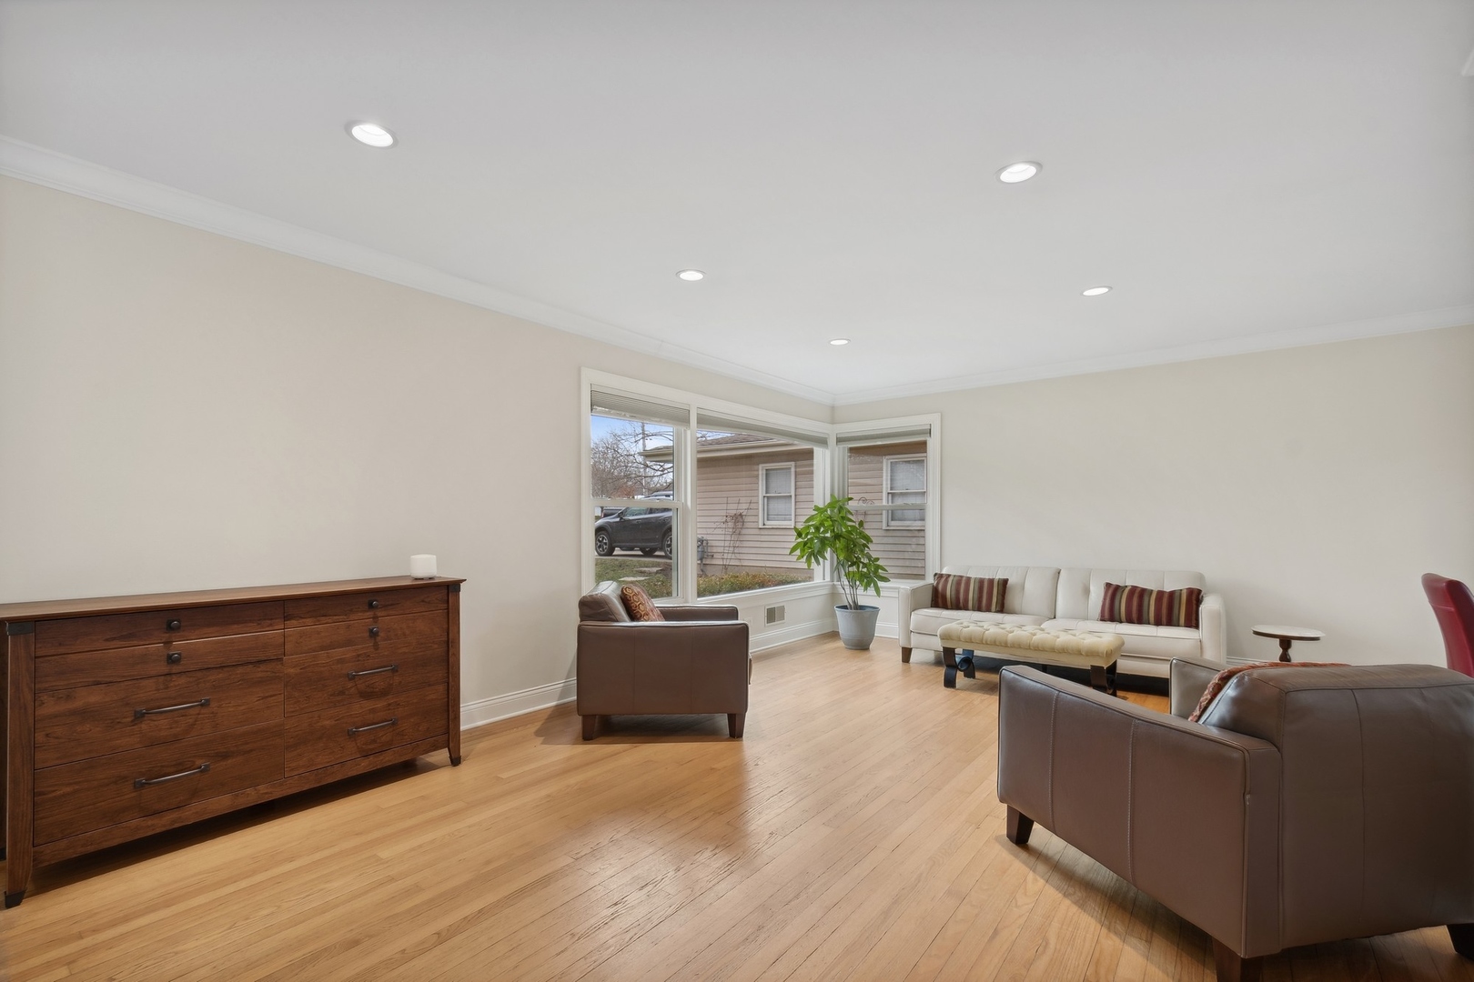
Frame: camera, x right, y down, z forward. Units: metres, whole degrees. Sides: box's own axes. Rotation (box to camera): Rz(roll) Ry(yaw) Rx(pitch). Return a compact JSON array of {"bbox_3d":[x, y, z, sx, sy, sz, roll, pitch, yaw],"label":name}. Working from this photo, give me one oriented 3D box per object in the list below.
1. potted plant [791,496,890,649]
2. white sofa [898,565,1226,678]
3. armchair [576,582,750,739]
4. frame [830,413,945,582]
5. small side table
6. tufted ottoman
[{"bbox_3d":[0.967,0.746,5.763,0.880,1.410,0.800,0,-3,0],"label":"potted plant"},{"bbox_3d":[2.480,1.008,4.884,2.110,0.790,0.890,-2,-3,32],"label":"white sofa"},{"bbox_3d":[-0.397,0.960,3.718,0.930,0.780,0.840,0,-3,-1],"label":"armchair"},{"bbox_3d":[1.503,0.113,6.226,1.130,1.680,0.100,-2,-3,35],"label":"frame"},{"bbox_3d":[3.468,1.119,3.861,0.360,0.470,0.360,-2,-4,39],"label":"small side table"},{"bbox_3d":[1.982,1.163,4.187,1.070,0.415,0.450,-2,-3,36],"label":"tufted ottoman"}]

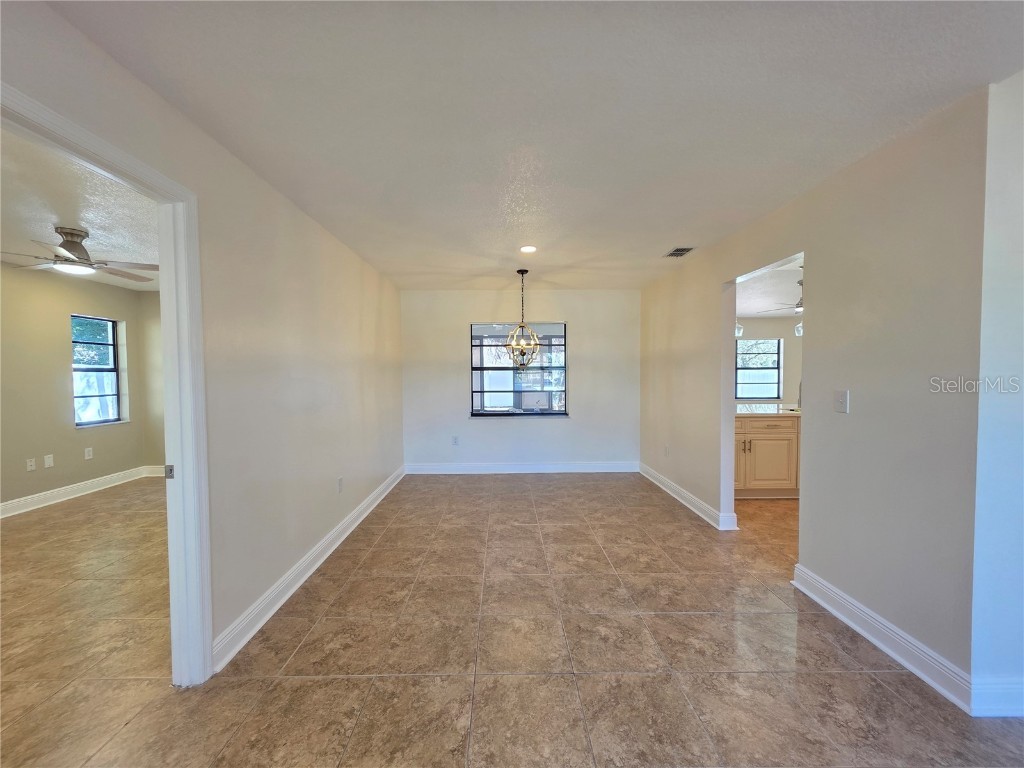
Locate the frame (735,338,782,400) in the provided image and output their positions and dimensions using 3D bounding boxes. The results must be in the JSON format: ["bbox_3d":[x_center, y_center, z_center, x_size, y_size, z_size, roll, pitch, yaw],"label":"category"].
[{"bbox_3d":[4.934,-0.283,7.711,0.930,1.200,0.080,0,1,-1],"label":"frame"}]

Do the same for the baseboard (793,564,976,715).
[{"bbox_3d":[1.784,1.200,1.950,0.025,0.140,0.960,0,1,-1],"label":"baseboard"}]

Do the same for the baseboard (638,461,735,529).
[{"bbox_3d":[1.853,1.162,4.265,0.155,0.151,1.921,0,2,-1],"label":"baseboard"}]

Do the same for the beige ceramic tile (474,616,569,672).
[{"bbox_3d":[0.054,1.280,1.904,0.432,0.010,0.422,0,1,-1],"label":"beige ceramic tile"}]

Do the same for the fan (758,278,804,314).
[{"bbox_3d":[3.568,-1.069,4.700,1.240,0.400,1.240,0,2,-1],"label":"fan"}]

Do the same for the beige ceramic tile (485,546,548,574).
[{"bbox_3d":[0.038,1.289,2.797,0.448,0.015,0.421,0,2,-1],"label":"beige ceramic tile"}]

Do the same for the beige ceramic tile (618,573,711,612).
[{"bbox_3d":[0.917,1.267,2.340,0.432,0.010,0.422,0,1,-1],"label":"beige ceramic tile"}]

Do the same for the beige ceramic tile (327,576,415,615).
[{"bbox_3d":[-0.849,1.302,2.357,0.448,0.015,0.421,0,2,-1],"label":"beige ceramic tile"}]

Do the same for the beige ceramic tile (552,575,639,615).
[{"bbox_3d":[0.482,1.268,2.332,0.432,0.010,0.422,0,1,-1],"label":"beige ceramic tile"}]

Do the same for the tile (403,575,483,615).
[{"bbox_3d":[-0.401,1.302,2.366,0.448,0.015,0.421,0,2,-1],"label":"tile"}]

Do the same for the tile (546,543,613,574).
[{"bbox_3d":[0.474,1.258,2.752,0.432,0.010,0.422,0,1,-1],"label":"tile"}]

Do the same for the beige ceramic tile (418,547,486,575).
[{"bbox_3d":[-0.398,1.260,2.735,0.432,0.010,0.422,0,1,-1],"label":"beige ceramic tile"}]

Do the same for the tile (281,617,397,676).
[{"bbox_3d":[-0.840,1.315,1.936,0.448,0.015,0.421,0,2,-1],"label":"tile"}]

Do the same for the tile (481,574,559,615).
[{"bbox_3d":[0.047,1.303,2.376,0.448,0.015,0.421,0,2,-1],"label":"tile"}]

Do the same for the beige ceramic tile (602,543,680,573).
[{"bbox_3d":[0.934,1.290,2.815,0.448,0.015,0.421,0,2,-1],"label":"beige ceramic tile"}]

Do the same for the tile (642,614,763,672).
[{"bbox_3d":[0.925,1.278,1.920,0.432,0.010,0.422,0,1,-1],"label":"tile"}]

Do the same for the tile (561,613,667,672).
[{"bbox_3d":[0.504,1.316,1.964,0.448,0.015,0.421,0,2,-1],"label":"tile"}]

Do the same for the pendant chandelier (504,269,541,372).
[{"bbox_3d":[0.119,-0.679,4.173,0.360,1.090,0.360,0,1,-1],"label":"pendant chandelier"}]

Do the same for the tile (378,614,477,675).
[{"bbox_3d":[-0.392,1.316,1.946,0.448,0.015,0.421,0,2,-1],"label":"tile"}]

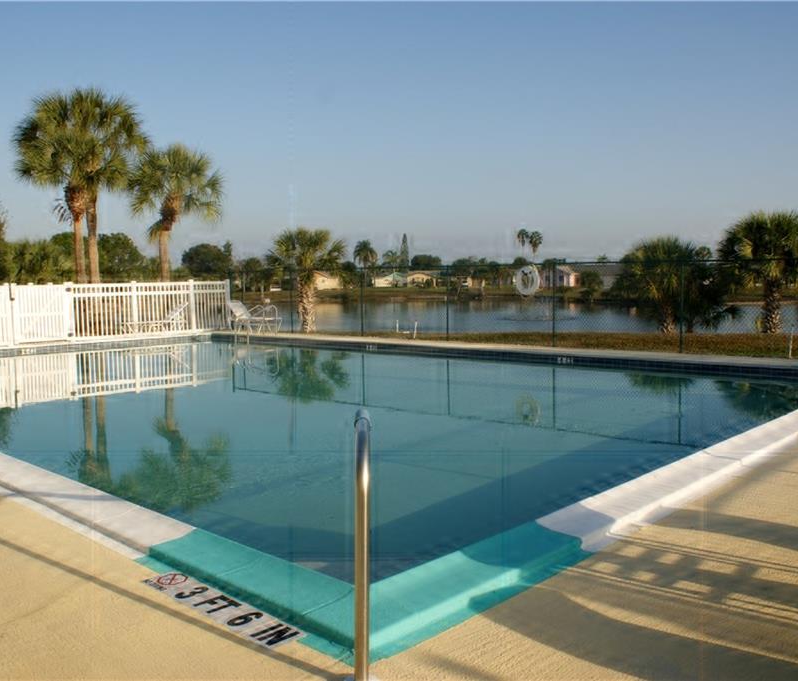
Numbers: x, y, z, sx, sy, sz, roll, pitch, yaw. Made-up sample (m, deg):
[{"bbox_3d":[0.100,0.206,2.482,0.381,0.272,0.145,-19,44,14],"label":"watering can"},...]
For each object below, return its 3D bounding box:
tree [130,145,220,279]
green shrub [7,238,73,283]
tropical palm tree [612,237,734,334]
[{"bbox_3d":[-7.111,-3.276,24.800,3.040,6.070,3.040,-2,4,-16],"label":"tree"},{"bbox_3d":[-20.910,-3.719,45.000,3.790,4.510,3.790,-3,5,-25],"label":"green shrub"},{"bbox_3d":[10.316,-2.089,29.000,4.520,3.670,4.070,1,4,20],"label":"tropical palm tree"}]

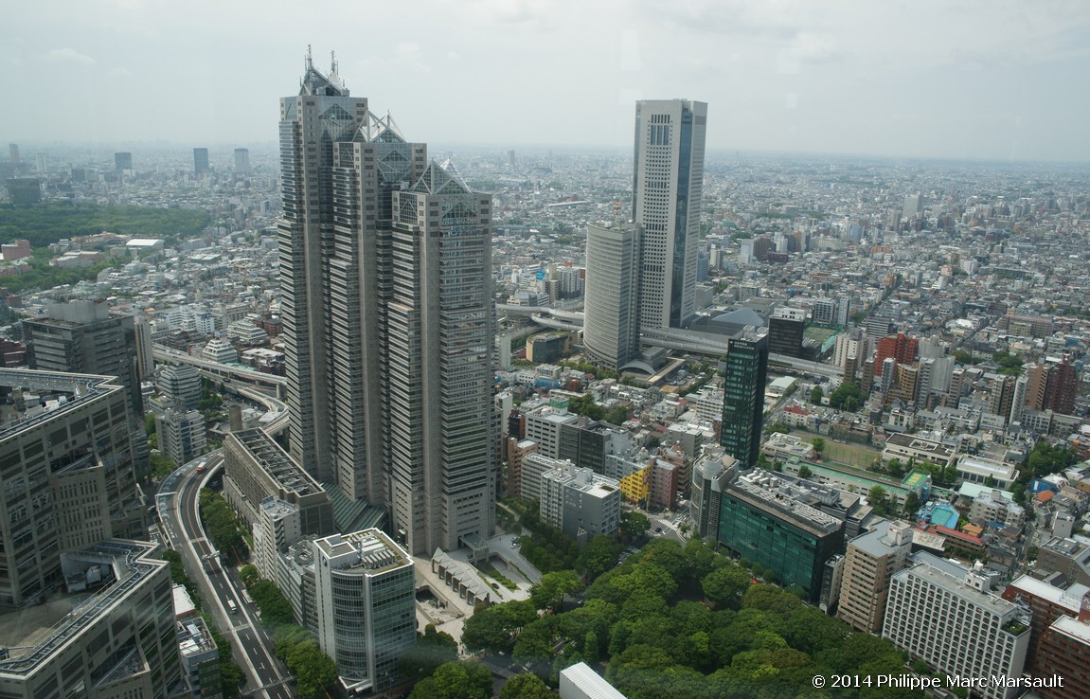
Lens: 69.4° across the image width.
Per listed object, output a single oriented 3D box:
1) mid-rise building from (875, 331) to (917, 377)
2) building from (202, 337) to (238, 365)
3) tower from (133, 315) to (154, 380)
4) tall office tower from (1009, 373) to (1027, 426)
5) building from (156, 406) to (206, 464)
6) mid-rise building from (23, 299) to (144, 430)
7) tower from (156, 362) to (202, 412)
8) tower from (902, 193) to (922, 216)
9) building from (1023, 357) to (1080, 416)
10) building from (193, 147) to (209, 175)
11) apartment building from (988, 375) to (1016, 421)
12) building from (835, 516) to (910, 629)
[{"bbox_3d":[308.930,6.410,693.440,33.000,42.000,21.000,8,16,24],"label":"mid-rise building"},{"bbox_3d":[-286.090,1.520,692.180,23.000,25.000,20.500,12,18,36],"label":"building"},{"bbox_3d":[-325.060,-0.440,639.170,8.800,54.000,8.500,9,17,29],"label":"tower"},{"bbox_3d":[359.480,39.800,595.760,6.200,38.200,15.000,13,19,37],"label":"tall office tower"},{"bbox_3d":[-223.110,52.850,485.110,22.600,32.500,17.000,9,16,27],"label":"building"},{"bbox_3d":[-250.070,26.130,433.860,36.300,109.000,37.000,7,16,22],"label":"mid-rise building"},{"bbox_3d":[-272.260,30.740,588.500,31.200,32.200,19.000,14,20,40],"label":"tower"},{"bbox_3d":[1092.120,-425.020,2338.080,26.000,62.000,44.000,-11,19,-38],"label":"tower"},{"bbox_3d":[399.980,29.800,622.590,31.000,42.000,21.000,9,17,29],"label":"building"},{"bbox_3d":[-1587.070,-861.130,3639.000,56.000,130.000,38.000,-4,16,-18],"label":"building"},{"bbox_3d":[357.100,37.830,613.560,12.600,32.800,17.000,12,18,36],"label":"apartment building"},{"bbox_3d":[148.840,100.070,352.770,31.600,41.600,15.200,-10,19,-37],"label":"building"}]

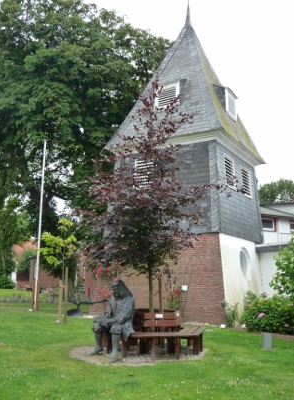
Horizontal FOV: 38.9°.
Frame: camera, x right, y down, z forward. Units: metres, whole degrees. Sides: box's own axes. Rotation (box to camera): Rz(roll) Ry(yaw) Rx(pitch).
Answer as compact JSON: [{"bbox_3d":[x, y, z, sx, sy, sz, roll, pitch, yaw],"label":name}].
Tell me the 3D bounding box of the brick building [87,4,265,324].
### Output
[{"bbox_3d":[1.742,-2.268,17.735,5.464,13.812,5.464,-5,-12,32],"label":"brick building"}]

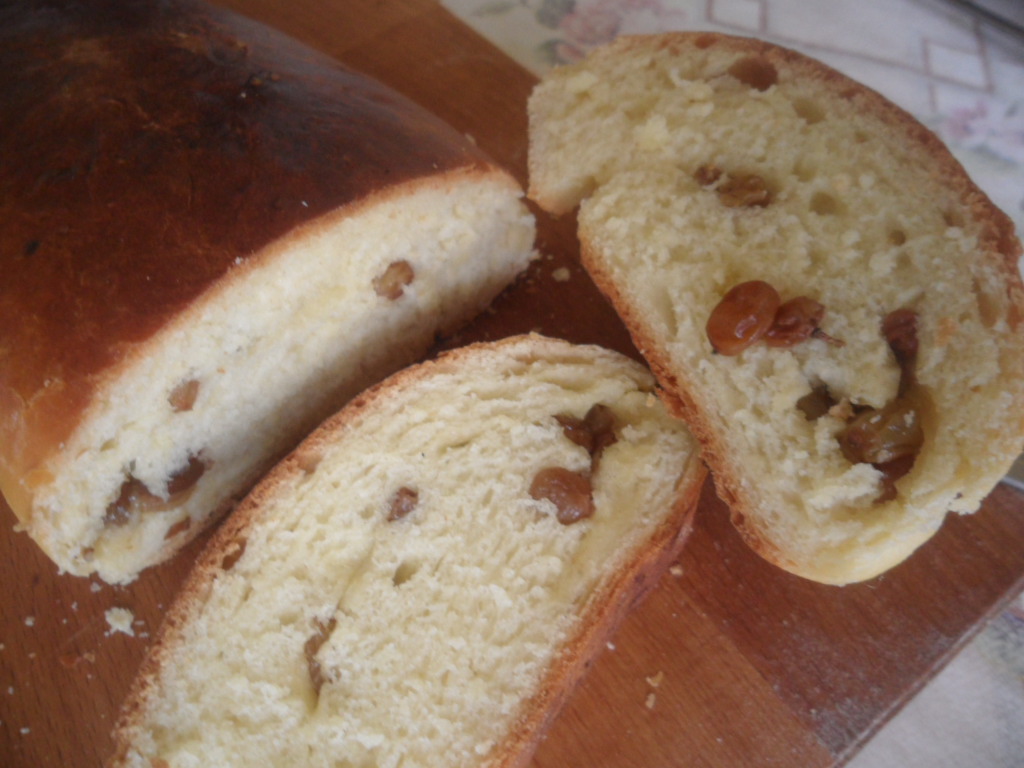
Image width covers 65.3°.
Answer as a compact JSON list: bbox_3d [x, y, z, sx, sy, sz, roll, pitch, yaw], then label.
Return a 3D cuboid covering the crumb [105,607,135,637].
[{"bbox_3d":[-0.079,0.048,0.160,0.005,0.003,0.005,2,52,-7],"label":"crumb"}]

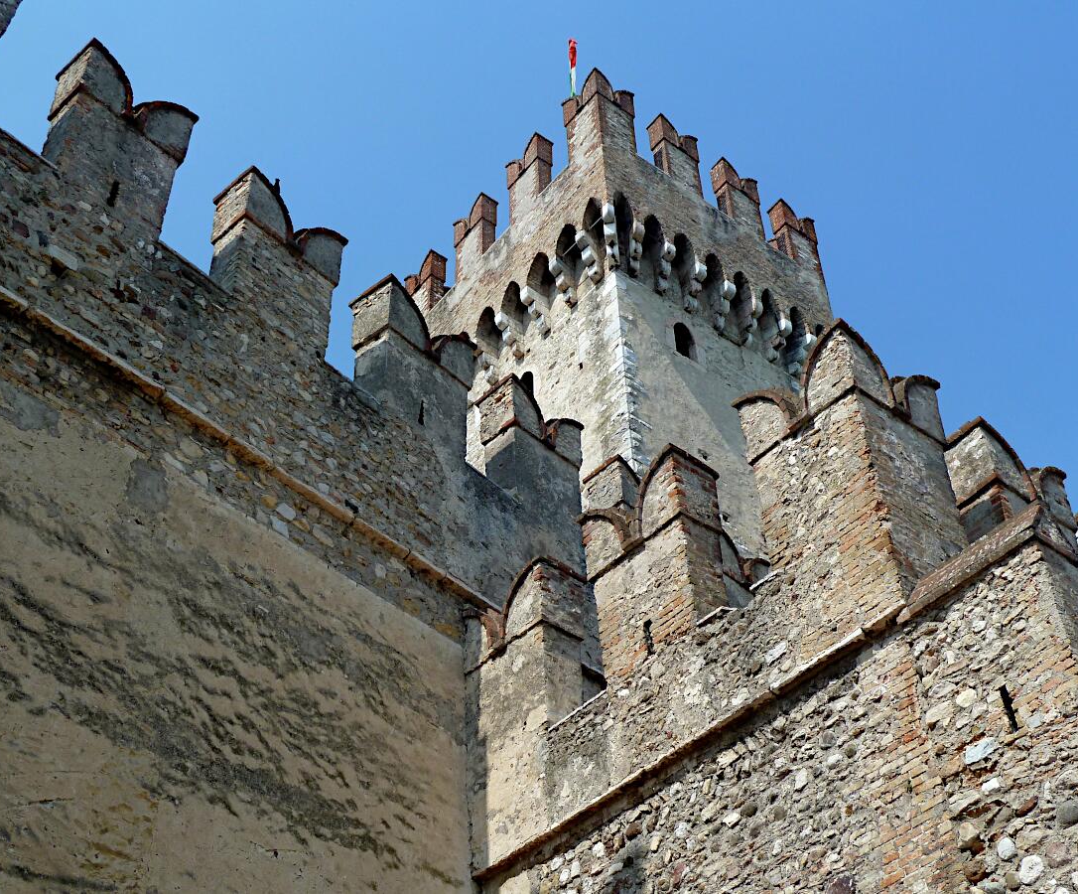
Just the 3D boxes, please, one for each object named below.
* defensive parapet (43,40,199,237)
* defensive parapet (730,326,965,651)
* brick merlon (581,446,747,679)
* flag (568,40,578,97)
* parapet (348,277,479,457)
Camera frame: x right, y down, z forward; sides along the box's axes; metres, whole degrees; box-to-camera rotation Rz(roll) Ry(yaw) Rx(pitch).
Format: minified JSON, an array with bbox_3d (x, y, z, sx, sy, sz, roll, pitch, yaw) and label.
[{"bbox_3d":[-5.404,-3.663,17.431,0.819,2.652,1.691,-32,-51,28],"label":"defensive parapet"},{"bbox_3d":[3.345,0.637,14.240,1.531,3.498,1.602,28,-51,-28],"label":"defensive parapet"},{"bbox_3d":[1.367,1.468,15.927,0.756,2.519,1.673,28,-51,-28],"label":"brick merlon"},{"bbox_3d":[1.097,-12.381,45.000,0.300,1.350,1.500,-5,-43,3],"label":"flag"},{"bbox_3d":[-1.889,-0.967,20.461,0.837,2.715,1.780,-32,-51,28],"label":"parapet"}]

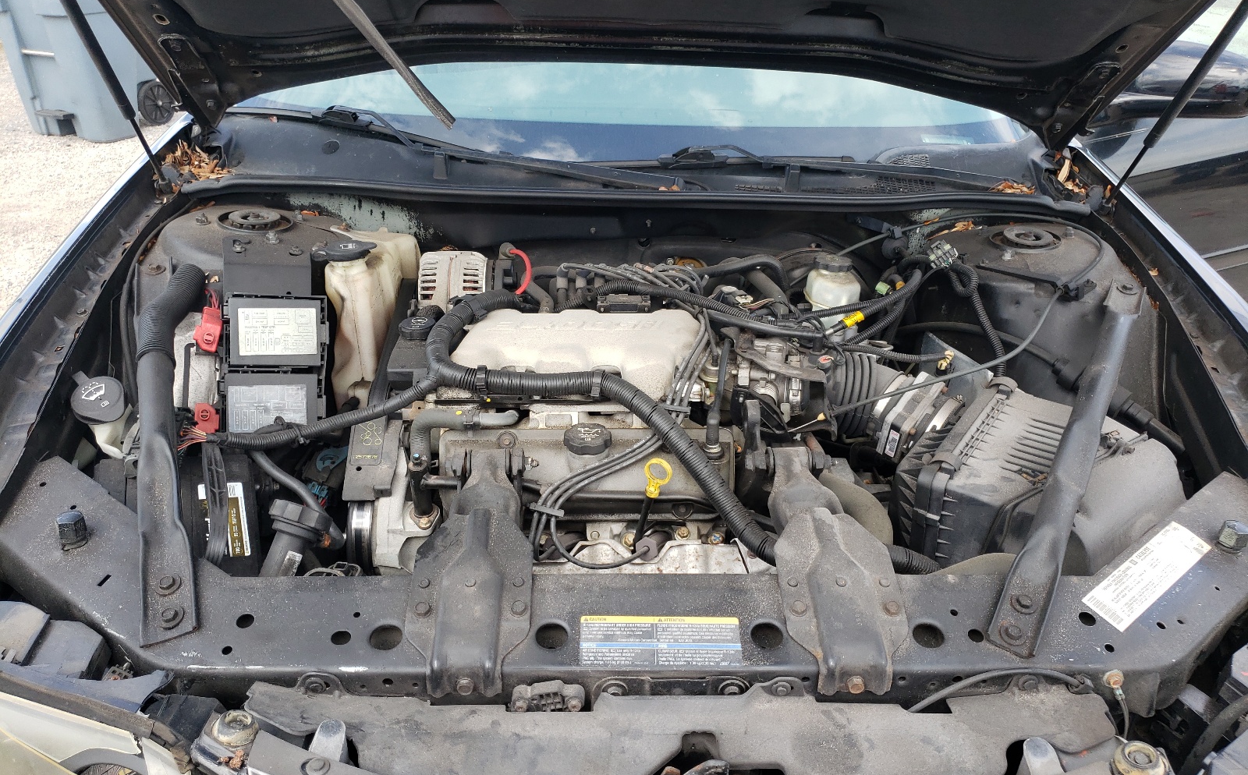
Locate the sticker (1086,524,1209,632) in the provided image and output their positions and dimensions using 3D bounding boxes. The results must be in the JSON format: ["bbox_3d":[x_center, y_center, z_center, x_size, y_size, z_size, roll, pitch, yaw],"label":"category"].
[{"bbox_3d":[0.576,0.204,1.028,0.188,0.003,0.048,-25,49,-29],"label":"sticker"}]

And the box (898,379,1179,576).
[{"bbox_3d":[0.548,0.160,1.256,0.310,0.210,0.287,20,34,29],"label":"box"}]

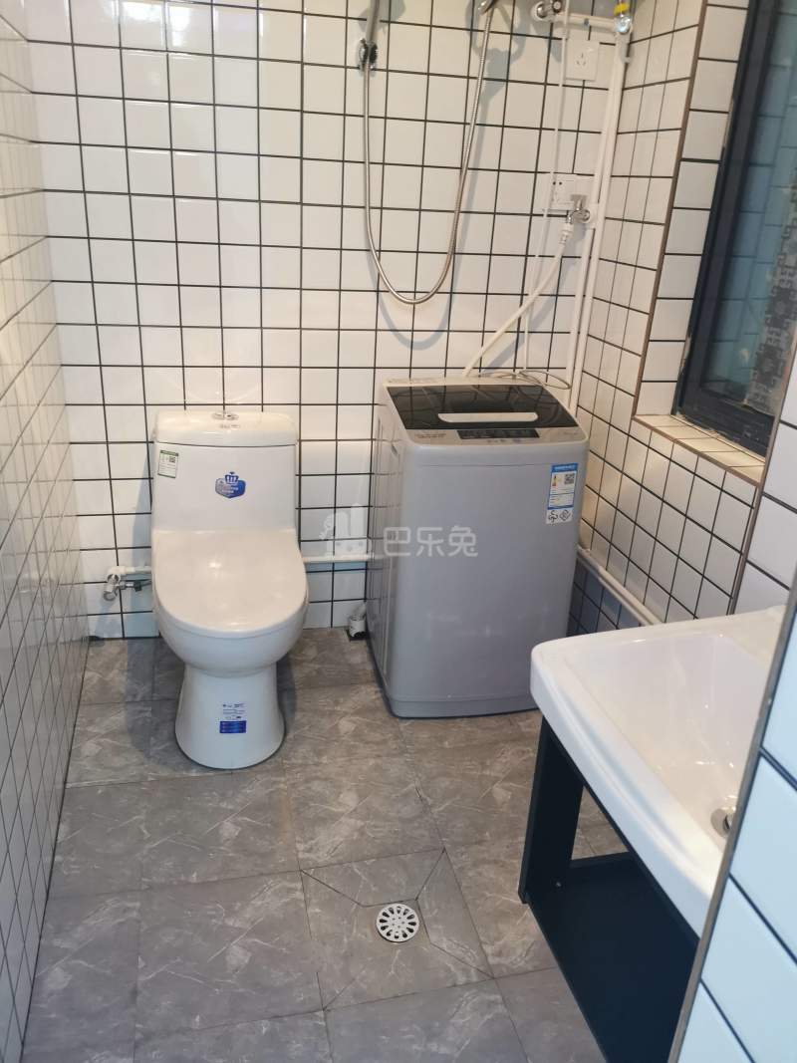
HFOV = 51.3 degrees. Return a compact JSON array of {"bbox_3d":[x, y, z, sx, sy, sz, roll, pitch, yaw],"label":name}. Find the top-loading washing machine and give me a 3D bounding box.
[{"bbox_3d":[0.176,0.037,2.150,0.438,0.779,0.426,-2,24,-13],"label":"top-loading washing machine"}]

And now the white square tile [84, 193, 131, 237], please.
[{"bbox_3d":[-0.678,-0.739,1.950,0.098,0.098,0.009,-2,24,-13],"label":"white square tile"}]

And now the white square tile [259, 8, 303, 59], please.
[{"bbox_3d":[-0.268,-1.123,1.881,0.098,0.098,0.009,-2,24,-13],"label":"white square tile"}]

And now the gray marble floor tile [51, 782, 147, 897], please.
[{"bbox_3d":[-0.610,0.631,1.707,0.169,0.010,0.300,-2,25,-14],"label":"gray marble floor tile"}]

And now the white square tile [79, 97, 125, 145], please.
[{"bbox_3d":[-0.671,-0.927,1.879,0.099,0.099,0.009,-2,23,-13],"label":"white square tile"}]

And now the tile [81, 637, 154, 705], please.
[{"bbox_3d":[-0.752,0.371,2.242,0.189,0.010,0.313,-2,23,-13],"label":"tile"}]

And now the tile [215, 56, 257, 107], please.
[{"bbox_3d":[-0.379,-1.052,1.946,0.100,0.100,0.008,-2,24,-13],"label":"tile"}]

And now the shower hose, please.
[{"bbox_3d":[0.060,-0.910,2.047,0.300,0.682,0.090,-2,24,-13],"label":"shower hose"}]

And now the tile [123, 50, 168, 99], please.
[{"bbox_3d":[-0.567,-1.022,1.861,0.098,0.098,0.010,-2,24,-12],"label":"tile"}]

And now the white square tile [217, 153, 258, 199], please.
[{"bbox_3d":[-0.381,-0.842,1.977,0.098,0.098,0.009,-2,24,-13],"label":"white square tile"}]

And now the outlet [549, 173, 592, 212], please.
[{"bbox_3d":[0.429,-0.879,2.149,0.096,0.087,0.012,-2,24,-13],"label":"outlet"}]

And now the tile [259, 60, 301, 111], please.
[{"bbox_3d":[-0.274,-1.035,1.929,0.099,0.099,0.009,-2,23,-13],"label":"tile"}]

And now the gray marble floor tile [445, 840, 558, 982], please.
[{"bbox_3d":[0.281,0.713,1.598,0.300,0.010,0.300,-2,24,-12],"label":"gray marble floor tile"}]

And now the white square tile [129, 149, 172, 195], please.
[{"bbox_3d":[-0.575,-0.835,1.933,0.098,0.098,0.009,-2,24,-13],"label":"white square tile"}]

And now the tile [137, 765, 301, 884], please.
[{"bbox_3d":[-0.379,0.624,1.765,0.300,0.010,0.300,-2,25,-14],"label":"tile"}]

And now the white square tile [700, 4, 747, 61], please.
[{"bbox_3d":[0.711,-1.091,1.820,0.100,0.100,0.008,-2,24,-13],"label":"white square tile"}]

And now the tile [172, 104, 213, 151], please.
[{"bbox_3d":[-0.484,-0.954,1.965,0.100,0.100,0.008,-2,24,-13],"label":"tile"}]

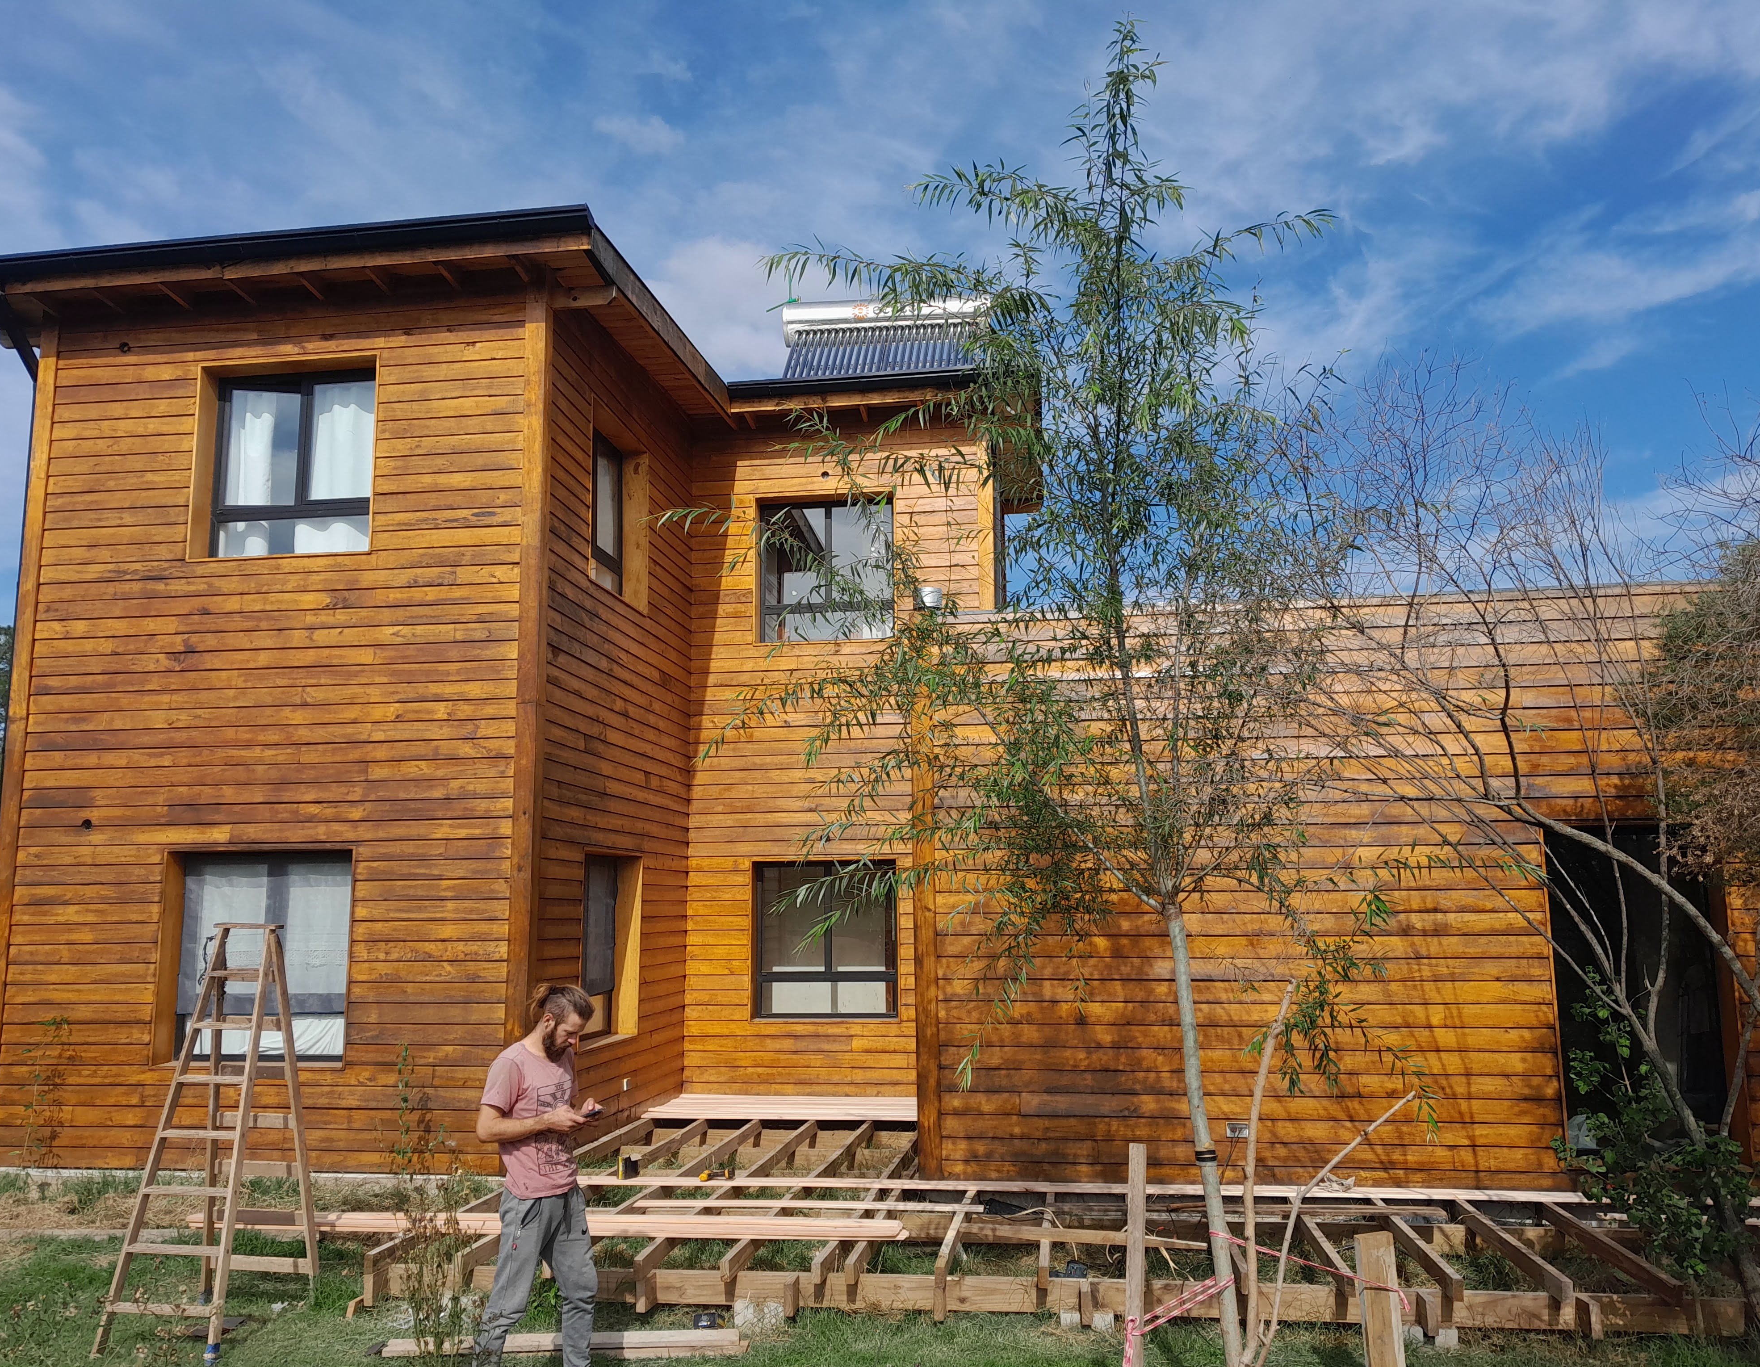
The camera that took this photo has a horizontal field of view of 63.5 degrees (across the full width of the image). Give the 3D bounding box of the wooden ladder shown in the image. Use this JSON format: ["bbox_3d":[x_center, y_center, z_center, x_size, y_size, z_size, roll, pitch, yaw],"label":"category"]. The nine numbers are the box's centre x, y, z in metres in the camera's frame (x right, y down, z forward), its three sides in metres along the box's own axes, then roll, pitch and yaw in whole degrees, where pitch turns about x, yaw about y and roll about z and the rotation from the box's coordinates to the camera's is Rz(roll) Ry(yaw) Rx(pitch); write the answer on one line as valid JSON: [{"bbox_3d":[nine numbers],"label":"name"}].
[{"bbox_3d":[-3.268,2.175,7.064,0.600,1.940,1.020,-1,-9,3],"label":"wooden ladder"}]

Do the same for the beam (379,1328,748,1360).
[{"bbox_3d":[-1.418,2.998,6.439,1.640,0.075,0.180,-1,-9,0],"label":"beam"}]

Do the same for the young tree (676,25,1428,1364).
[{"bbox_3d":[0.628,-0.029,5.998,3.050,5.850,2.700,-2,-9,8],"label":"young tree"}]

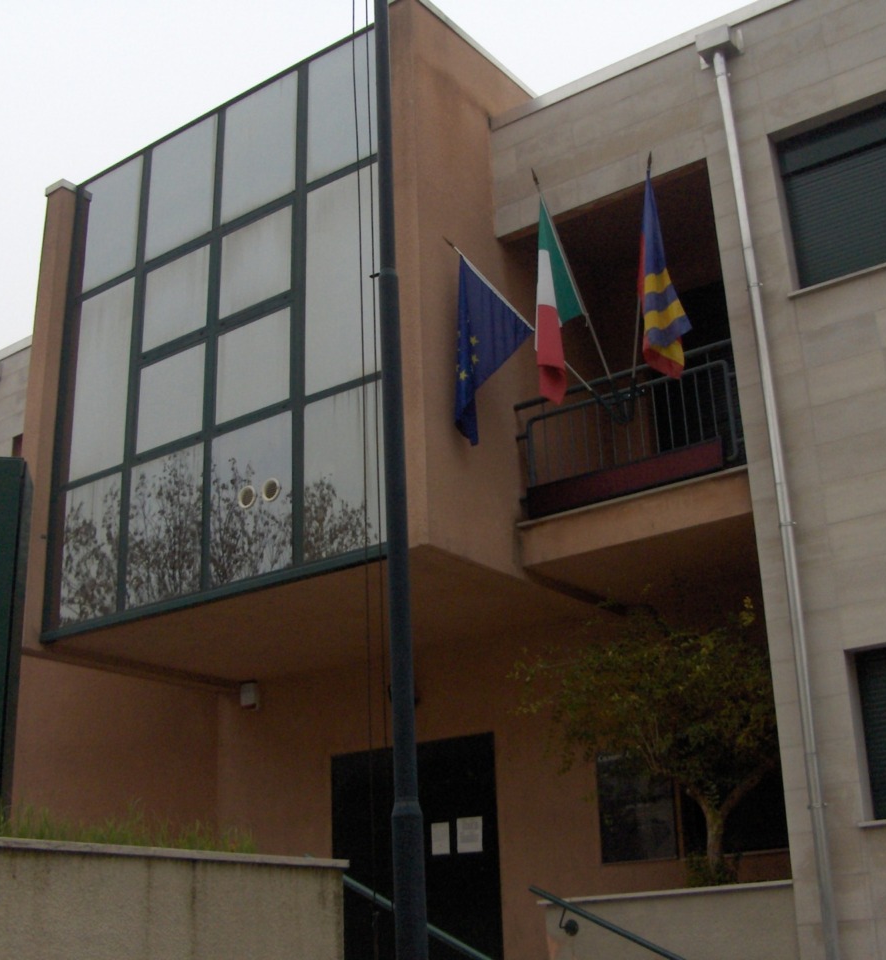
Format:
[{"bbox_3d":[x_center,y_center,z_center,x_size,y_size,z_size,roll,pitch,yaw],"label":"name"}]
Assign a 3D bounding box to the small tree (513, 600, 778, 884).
[{"bbox_3d":[1.630,2.114,10.115,2.000,2.250,1.700,-16,-25,33],"label":"small tree"}]

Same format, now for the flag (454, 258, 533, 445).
[{"bbox_3d":[0.408,-1.070,10.448,0.600,1.600,0.200,2,-21,-10],"label":"flag"}]

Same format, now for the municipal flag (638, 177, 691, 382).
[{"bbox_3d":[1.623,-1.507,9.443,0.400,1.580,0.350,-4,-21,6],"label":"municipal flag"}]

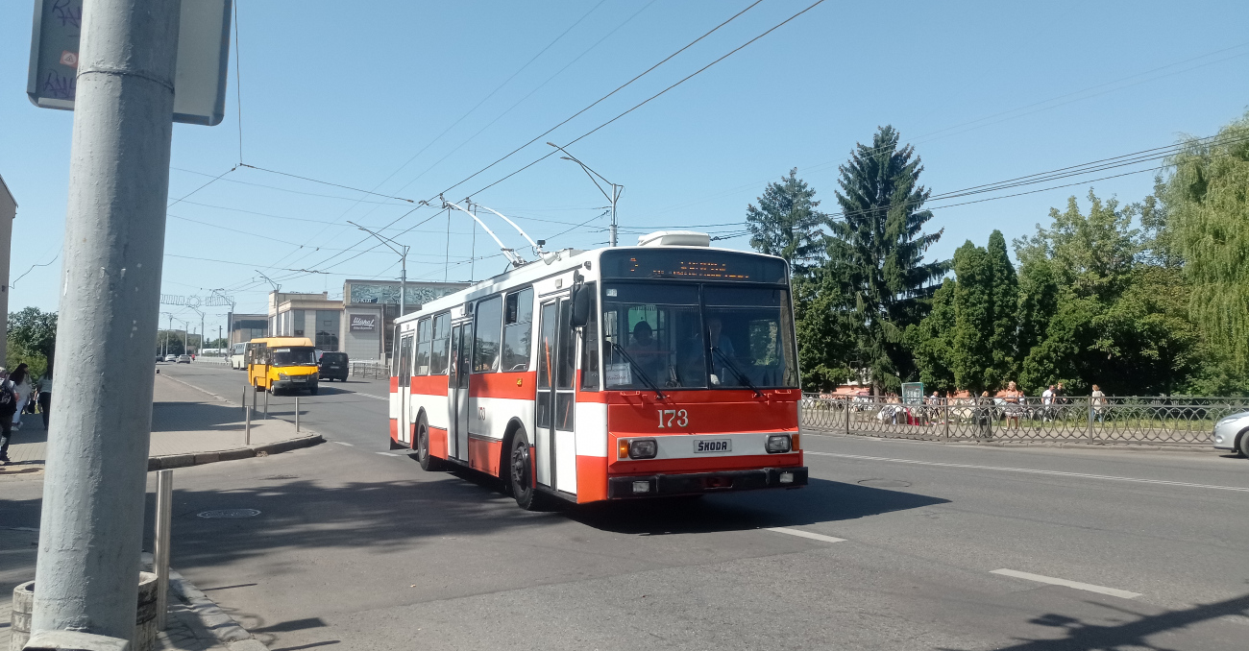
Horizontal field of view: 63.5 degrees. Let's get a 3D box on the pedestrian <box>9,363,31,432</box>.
[{"bbox_3d":[-14.520,1.725,24.200,0.550,1.640,0.480,2,-4,-21],"label":"pedestrian"}]

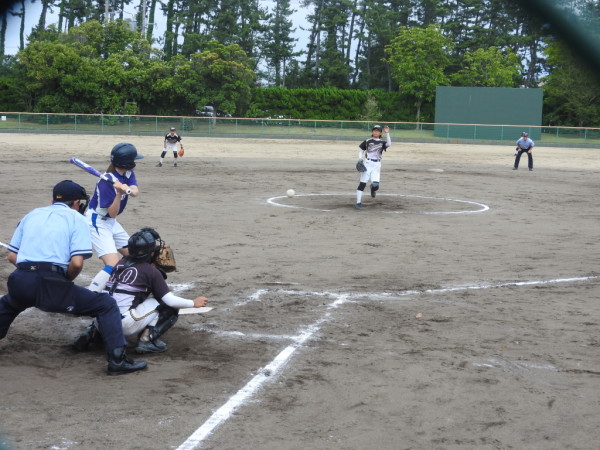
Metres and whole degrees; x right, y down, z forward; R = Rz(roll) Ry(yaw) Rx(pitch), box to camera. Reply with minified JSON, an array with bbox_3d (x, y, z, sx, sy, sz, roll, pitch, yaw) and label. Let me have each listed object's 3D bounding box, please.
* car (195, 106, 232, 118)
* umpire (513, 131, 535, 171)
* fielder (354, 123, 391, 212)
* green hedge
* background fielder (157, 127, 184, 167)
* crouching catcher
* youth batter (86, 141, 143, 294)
[{"bbox_3d":[-7.652,-9.731,92.000,3.900,1.520,1.700,-2,7,-28],"label":"car"},{"bbox_3d":[7.973,-2.647,37.100,0.750,1.430,0.650,3,6,16],"label":"umpire"},{"bbox_3d":[1.394,-1.115,20.000,0.660,1.620,0.720,2,6,7],"label":"fielder"},{"bbox_3d":[3.277,-10.985,96.000,16.800,3.600,2.000,2,6,0],"label":"green hedge"},{"bbox_3d":[-4.097,-2.483,32.900,0.860,1.270,0.650,1,6,-5],"label":"background fielder"},{"bbox_3d":[-1.207,0.453,7.920,0.920,0.920,0.800,4,6,17],"label":"crouching catcher"},{"bbox_3d":[-1.799,-0.072,9.980,0.620,1.470,0.750,5,7,30],"label":"youth batter"}]

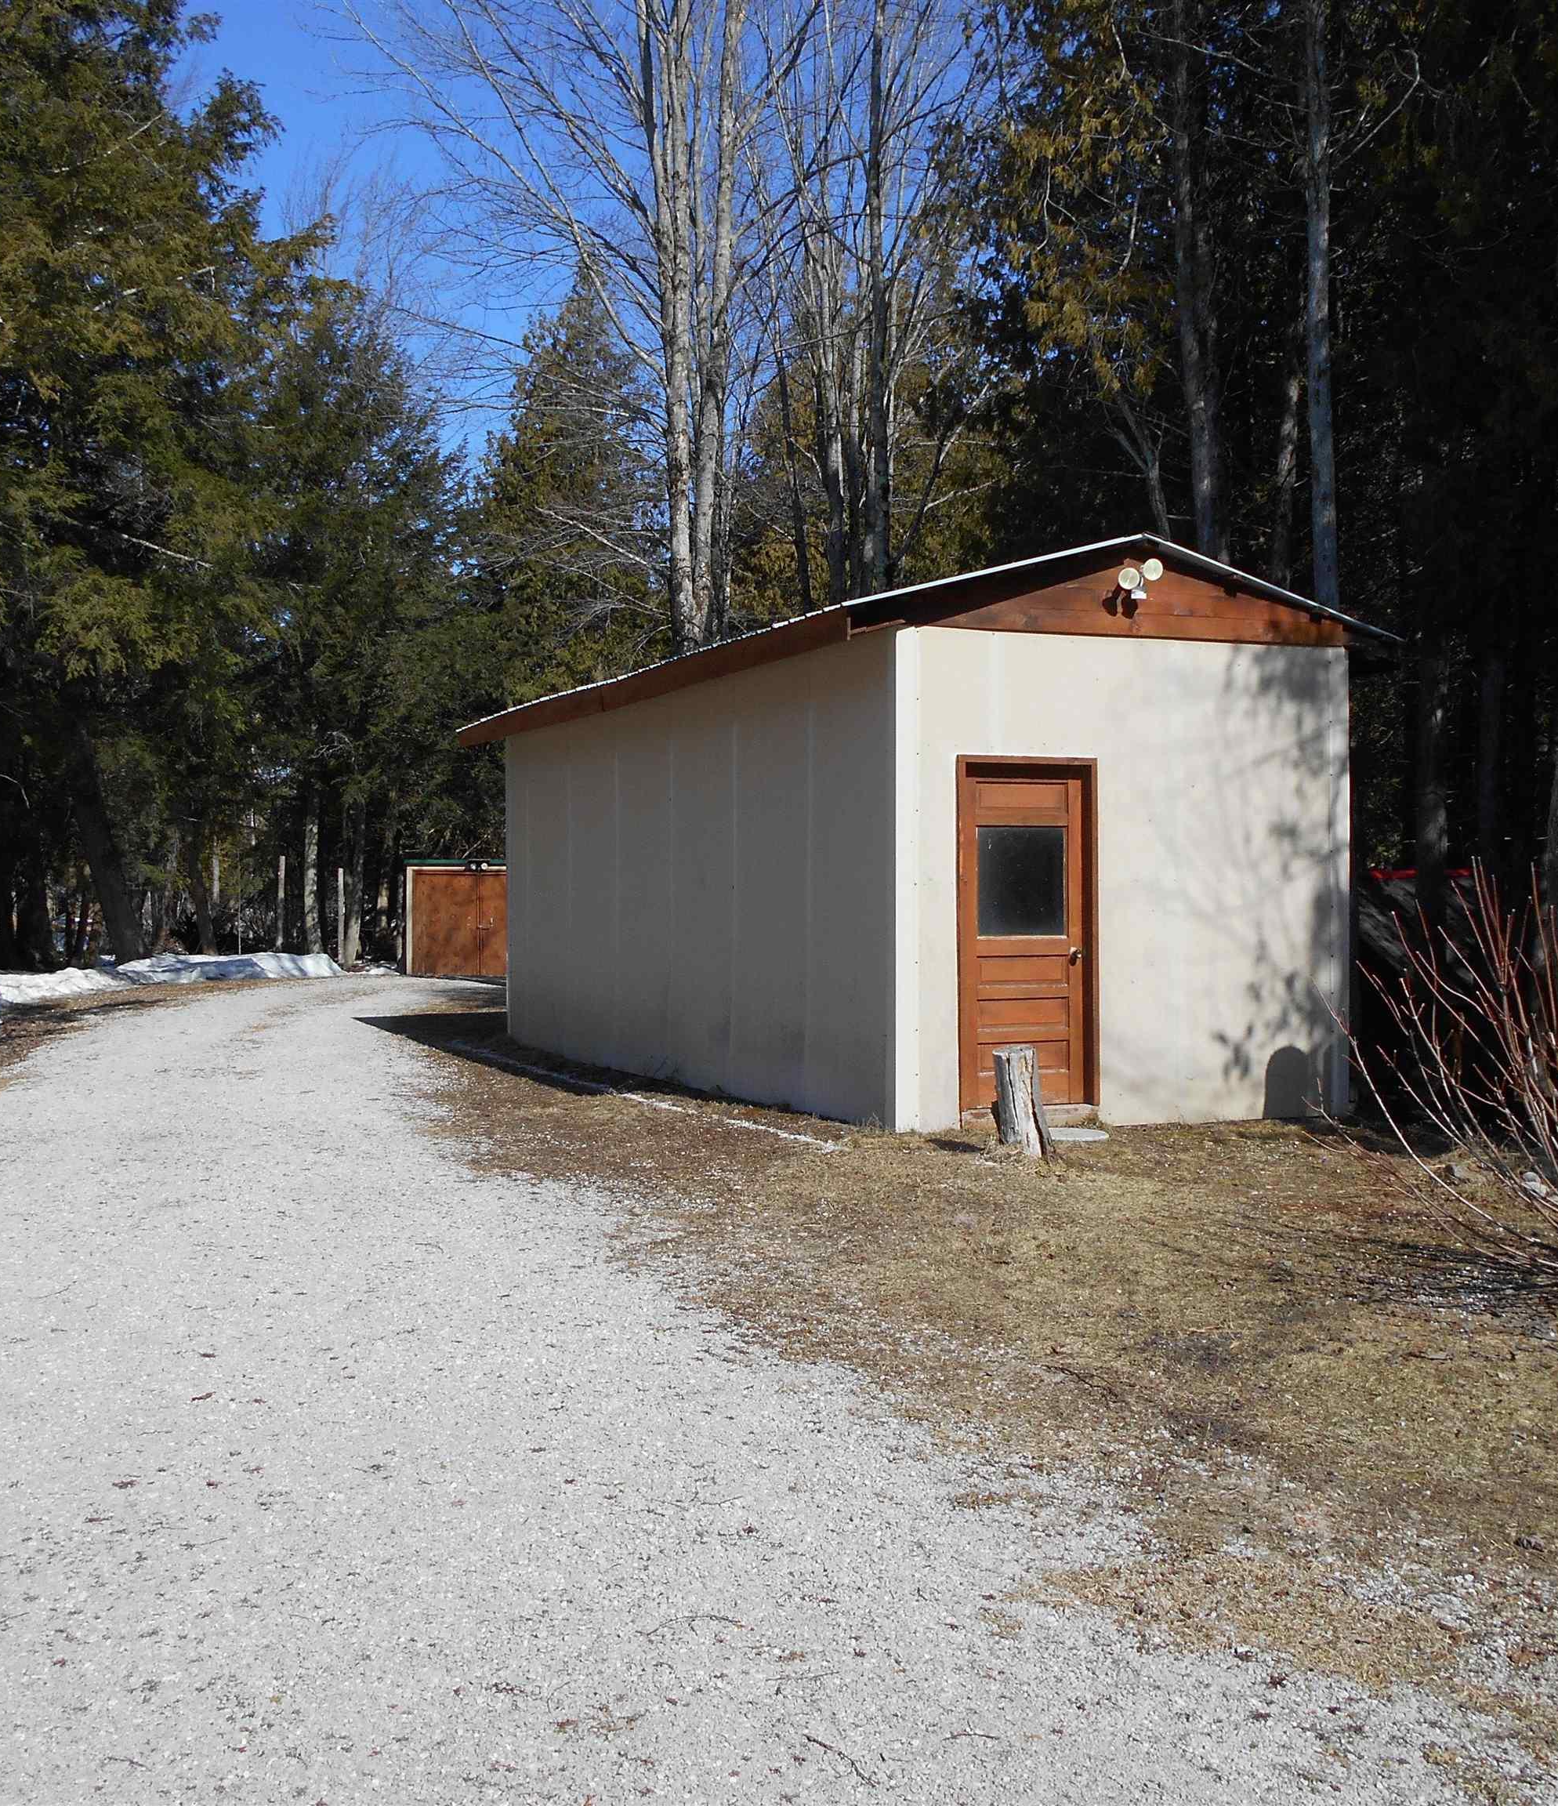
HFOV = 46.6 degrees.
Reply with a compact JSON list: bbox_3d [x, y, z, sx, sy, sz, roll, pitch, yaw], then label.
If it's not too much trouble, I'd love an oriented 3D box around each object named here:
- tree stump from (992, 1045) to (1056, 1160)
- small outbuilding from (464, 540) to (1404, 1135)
[{"bbox_3d":[1.355,1.100,9.980,0.340,0.580,0.330,0,1,0],"label":"tree stump"},{"bbox_3d":[0.461,-0.450,14.947,4.004,3.582,8.607,-1,1,-24],"label":"small outbuilding"}]

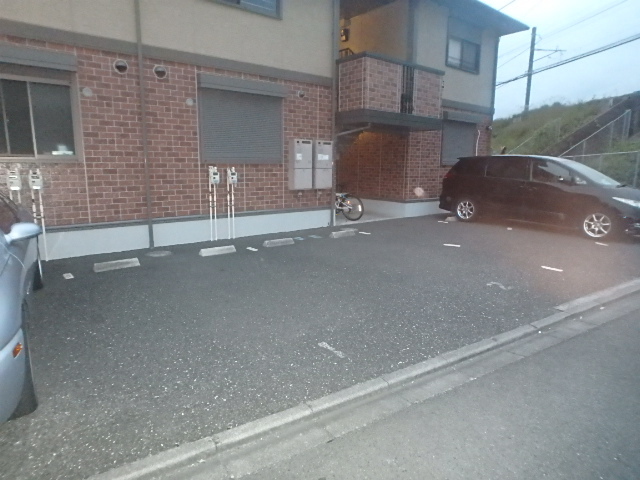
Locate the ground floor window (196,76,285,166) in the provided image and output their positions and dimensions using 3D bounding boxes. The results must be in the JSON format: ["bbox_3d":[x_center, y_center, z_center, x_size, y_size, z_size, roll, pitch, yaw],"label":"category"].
[{"bbox_3d":[-1.390,-2.192,7.287,1.776,1.514,0.140,-8,13,-37],"label":"ground floor window"}]

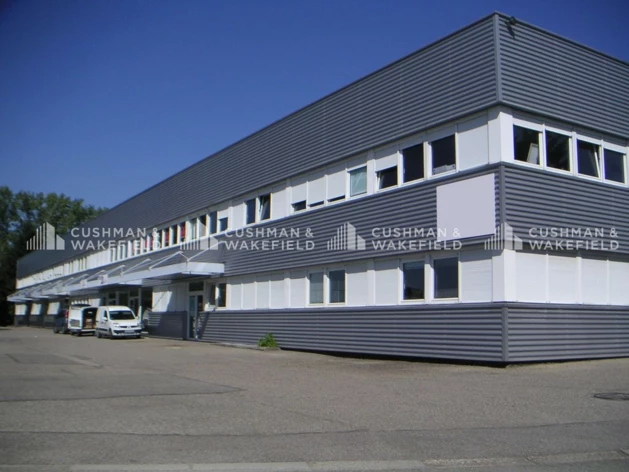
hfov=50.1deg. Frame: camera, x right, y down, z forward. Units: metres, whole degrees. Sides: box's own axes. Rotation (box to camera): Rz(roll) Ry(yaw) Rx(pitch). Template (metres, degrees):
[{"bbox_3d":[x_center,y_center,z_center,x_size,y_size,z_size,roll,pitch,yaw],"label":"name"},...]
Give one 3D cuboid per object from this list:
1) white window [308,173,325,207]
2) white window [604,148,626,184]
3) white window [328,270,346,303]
[{"bbox_3d":[0.068,-1.632,24.255,0.120,1.195,1.073,6,-9,-33],"label":"white window"},{"bbox_3d":[8.895,-2.048,19.864,1.049,0.984,0.120,6,-9,-33],"label":"white window"},{"bbox_3d":[0.780,1.730,22.950,0.130,1.160,1.080,5,-9,-32],"label":"white window"}]

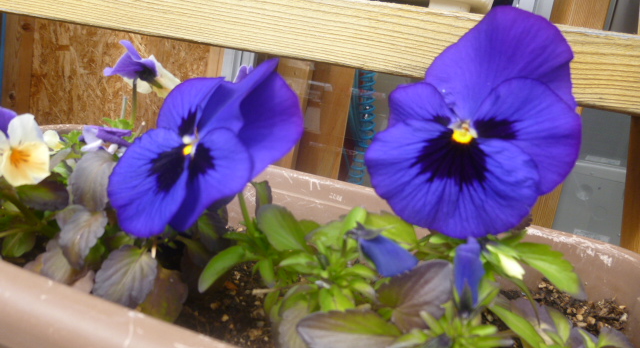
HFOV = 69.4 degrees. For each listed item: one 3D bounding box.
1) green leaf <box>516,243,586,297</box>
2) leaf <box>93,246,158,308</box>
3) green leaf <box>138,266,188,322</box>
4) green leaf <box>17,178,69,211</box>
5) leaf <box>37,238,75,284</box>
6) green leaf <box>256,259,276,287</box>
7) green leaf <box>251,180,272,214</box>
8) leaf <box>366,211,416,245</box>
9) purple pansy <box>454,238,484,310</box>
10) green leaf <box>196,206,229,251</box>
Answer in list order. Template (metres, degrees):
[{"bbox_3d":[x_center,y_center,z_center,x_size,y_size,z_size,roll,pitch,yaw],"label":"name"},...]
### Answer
[{"bbox_3d":[0.107,0.045,0.215,0.034,0.014,0.014,24,28,-19],"label":"green leaf"},{"bbox_3d":[-0.069,0.037,0.162,0.021,0.024,0.008,16,-25,2],"label":"leaf"},{"bbox_3d":[-0.057,0.044,0.168,0.019,0.021,0.008,-4,-18,-7],"label":"green leaf"},{"bbox_3d":[-0.138,0.010,0.230,0.025,0.014,0.010,4,18,-7],"label":"green leaf"},{"bbox_3d":[-0.100,0.033,0.175,0.014,0.017,0.007,17,-19,7],"label":"leaf"},{"bbox_3d":[-0.023,0.043,0.200,0.008,0.013,0.004,-11,-25,-5],"label":"green leaf"},{"bbox_3d":[-0.034,0.013,0.265,0.012,0.020,0.008,2,6,18],"label":"green leaf"},{"bbox_3d":[0.034,0.026,0.220,0.027,0.007,0.019,22,56,6],"label":"leaf"},{"bbox_3d":[0.053,0.036,0.165,0.011,0.025,0.011,0,6,0],"label":"purple pansy"},{"bbox_3d":[-0.052,0.026,0.225,0.016,0.022,0.009,-3,-12,-13],"label":"green leaf"}]

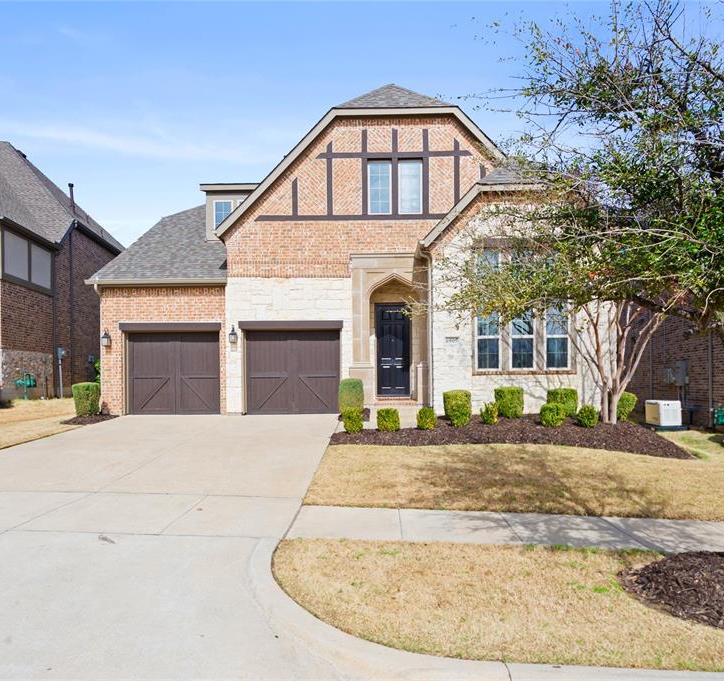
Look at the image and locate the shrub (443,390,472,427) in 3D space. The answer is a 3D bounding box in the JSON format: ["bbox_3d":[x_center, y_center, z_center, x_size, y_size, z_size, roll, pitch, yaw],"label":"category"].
[{"bbox_3d":[2.055,1.469,10.400,0.624,0.770,0.660,0,0,2],"label":"shrub"}]

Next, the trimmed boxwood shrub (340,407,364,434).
[{"bbox_3d":[-0.181,1.684,10.300,0.469,0.543,0.480,0,0,2],"label":"trimmed boxwood shrub"}]

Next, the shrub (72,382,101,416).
[{"bbox_3d":[-6.934,1.484,12.150,0.717,0.838,0.700,0,0,2],"label":"shrub"}]

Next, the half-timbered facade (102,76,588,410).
[{"bbox_3d":[-0.250,-2.600,17.600,12.800,9.100,13.600,0,0,2],"label":"half-timbered facade"}]

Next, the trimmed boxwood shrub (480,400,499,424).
[{"bbox_3d":[2.731,1.553,10.350,0.386,0.504,0.400,0,0,2],"label":"trimmed boxwood shrub"}]

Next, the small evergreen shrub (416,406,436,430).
[{"bbox_3d":[1.394,1.681,10.400,0.420,0.489,0.430,0,0,2],"label":"small evergreen shrub"}]

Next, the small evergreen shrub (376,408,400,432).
[{"bbox_3d":[0.574,1.714,10.400,0.501,0.491,0.500,0,0,2],"label":"small evergreen shrub"}]

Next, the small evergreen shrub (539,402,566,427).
[{"bbox_3d":[4.052,1.580,10.250,0.573,0.499,0.560,0,0,2],"label":"small evergreen shrub"}]

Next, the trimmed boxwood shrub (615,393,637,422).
[{"bbox_3d":[5.955,1.489,10.900,0.496,0.619,0.520,0,0,2],"label":"trimmed boxwood shrub"}]

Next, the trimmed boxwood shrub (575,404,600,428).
[{"bbox_3d":[4.760,1.607,10.200,0.507,0.482,0.500,0,0,2],"label":"trimmed boxwood shrub"}]

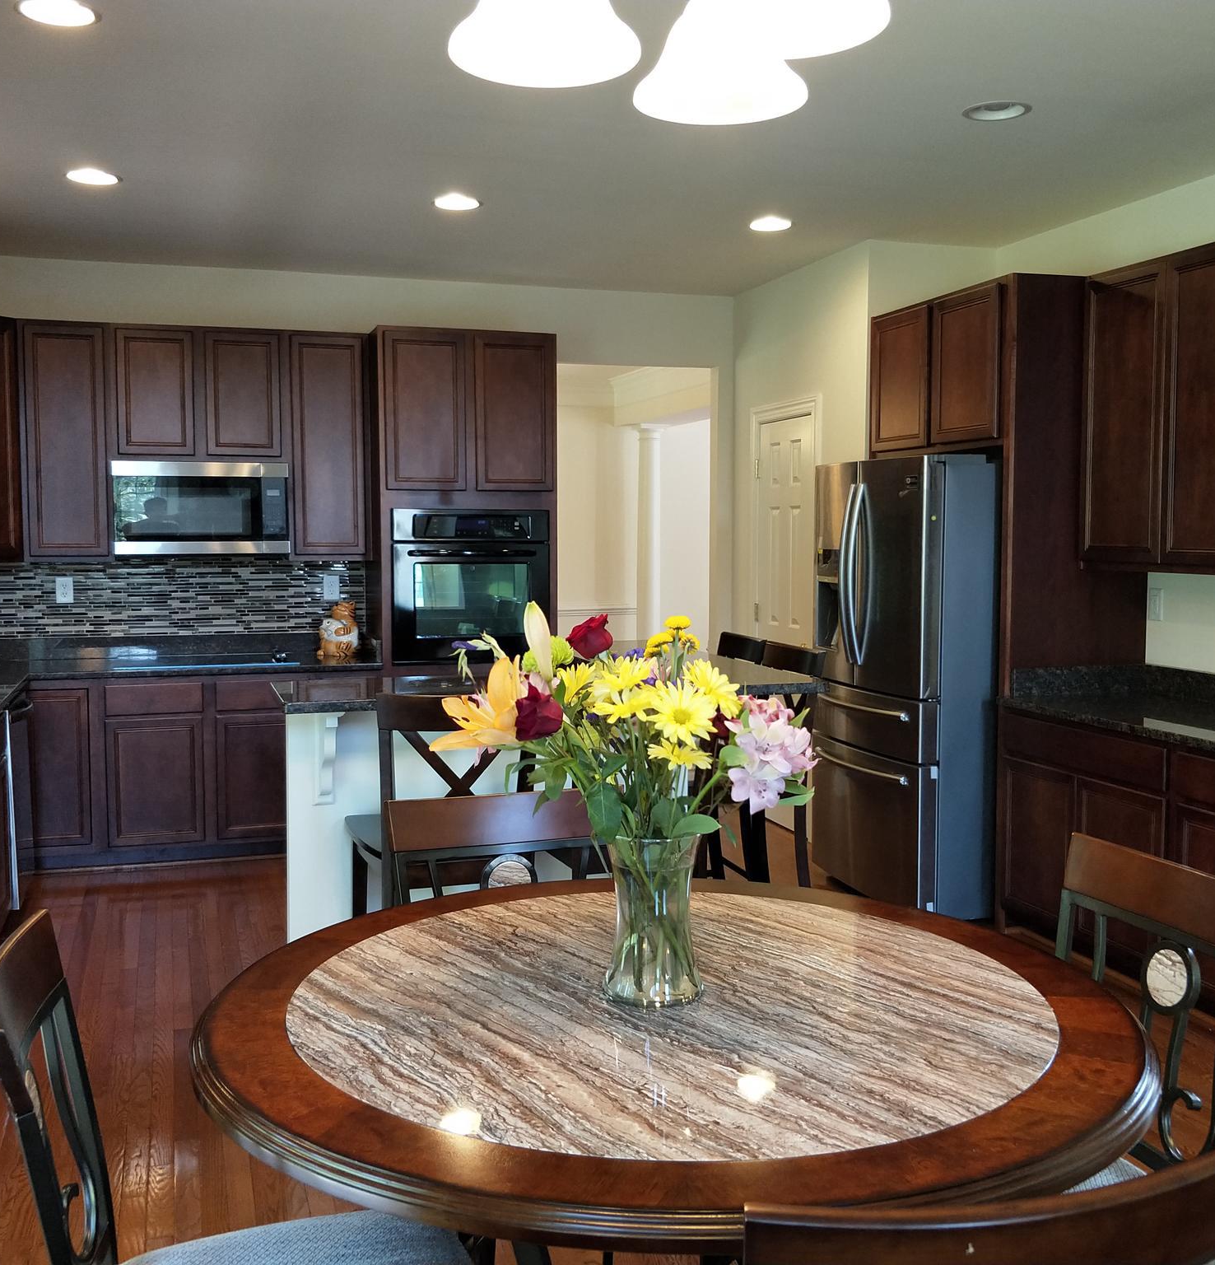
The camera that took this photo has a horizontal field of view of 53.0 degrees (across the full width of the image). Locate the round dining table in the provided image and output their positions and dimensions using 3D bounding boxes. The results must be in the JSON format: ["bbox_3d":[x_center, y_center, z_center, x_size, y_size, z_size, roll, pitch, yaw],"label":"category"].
[{"bbox_3d":[0.080,0.922,1.711,1.210,0.925,1.210,-2,5,-20],"label":"round dining table"}]

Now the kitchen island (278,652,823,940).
[{"bbox_3d":[-0.301,0.650,3.832,1.475,1.100,1.260,-2,5,-20],"label":"kitchen island"}]

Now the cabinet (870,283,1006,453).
[{"bbox_3d":[1.600,-1.045,4.966,0.632,0.597,0.930,-2,5,-20],"label":"cabinet"}]

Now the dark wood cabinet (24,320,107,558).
[{"bbox_3d":[-2.471,-0.863,5.573,0.384,1.072,0.330,-2,5,-20],"label":"dark wood cabinet"}]

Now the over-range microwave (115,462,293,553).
[{"bbox_3d":[-1.918,-0.583,5.755,0.763,0.416,0.405,-2,5,-20],"label":"over-range microwave"}]

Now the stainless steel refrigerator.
[{"bbox_3d":[1.419,0.197,5.050,0.870,1.800,0.880,-2,6,-19],"label":"stainless steel refrigerator"}]

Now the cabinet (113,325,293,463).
[{"bbox_3d":[-1.910,-1.103,5.757,0.765,0.620,0.330,-2,6,-19],"label":"cabinet"}]

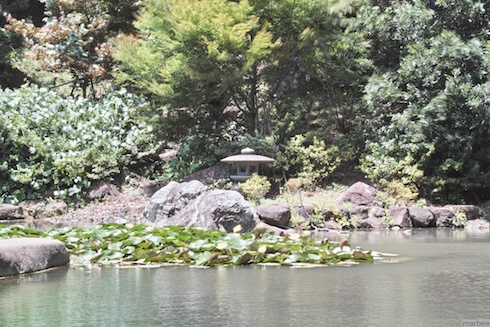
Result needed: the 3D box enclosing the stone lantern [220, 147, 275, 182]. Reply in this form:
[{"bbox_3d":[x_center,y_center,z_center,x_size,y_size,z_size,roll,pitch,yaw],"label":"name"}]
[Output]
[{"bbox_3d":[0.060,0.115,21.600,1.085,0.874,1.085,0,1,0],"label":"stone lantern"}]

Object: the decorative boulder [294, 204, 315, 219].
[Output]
[{"bbox_3d":[1.189,0.960,21.500,0.400,0.271,0.360,0,1,0],"label":"decorative boulder"}]

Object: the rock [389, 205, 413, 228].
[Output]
[{"bbox_3d":[3.072,1.067,21.250,0.474,0.422,0.430,0,1,0],"label":"rock"}]

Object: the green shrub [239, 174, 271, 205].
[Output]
[{"bbox_3d":[0.193,0.529,21.900,0.652,0.593,0.600,0,1,0],"label":"green shrub"}]

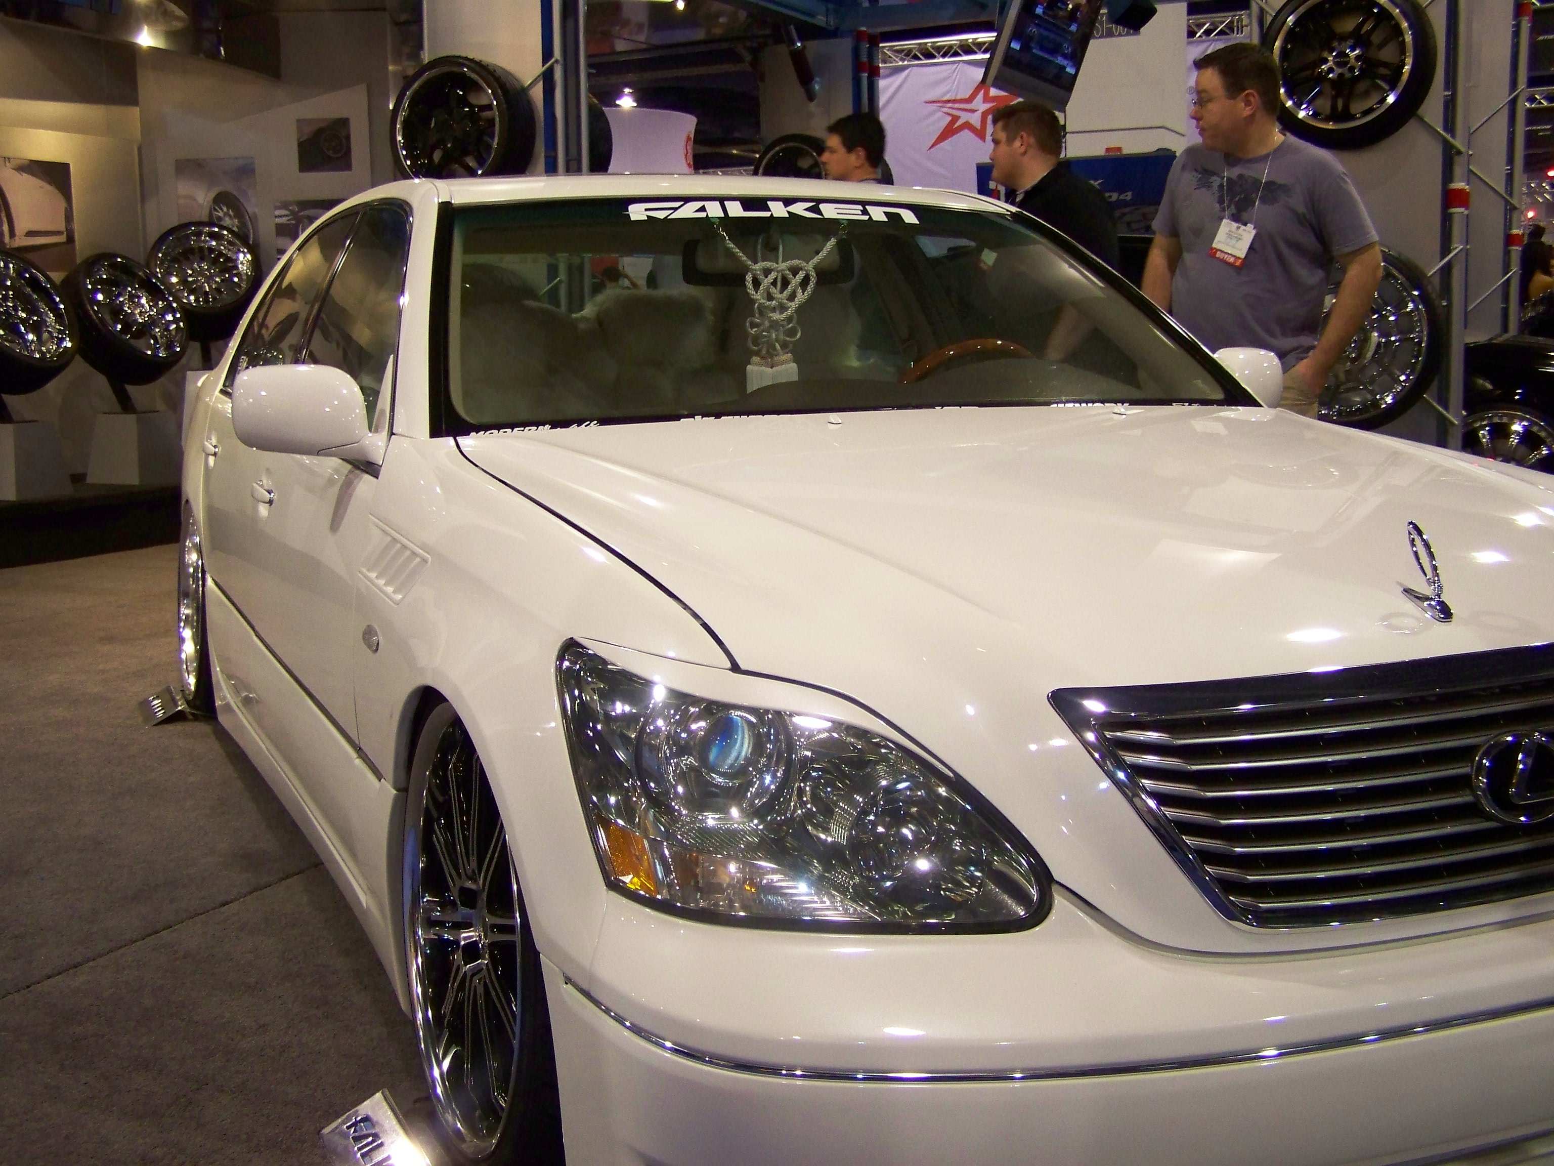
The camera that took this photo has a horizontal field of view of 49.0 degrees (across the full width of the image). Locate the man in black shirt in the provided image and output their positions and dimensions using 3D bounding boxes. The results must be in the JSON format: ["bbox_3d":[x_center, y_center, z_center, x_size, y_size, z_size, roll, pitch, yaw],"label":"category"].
[{"bbox_3d":[0.842,-0.585,5.187,0.380,1.730,0.510,-2,8,-11],"label":"man in black shirt"}]

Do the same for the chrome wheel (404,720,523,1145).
[{"bbox_3d":[-0.284,0.415,2.107,0.220,0.530,0.530,-4,9,-24],"label":"chrome wheel"}]

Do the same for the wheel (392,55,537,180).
[{"bbox_3d":[-1.461,-2.116,8.014,0.680,0.680,0.250,3,9,23],"label":"wheel"}]

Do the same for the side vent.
[{"bbox_3d":[-0.499,-0.029,2.265,0.035,0.100,0.310,-4,9,-24],"label":"side vent"}]

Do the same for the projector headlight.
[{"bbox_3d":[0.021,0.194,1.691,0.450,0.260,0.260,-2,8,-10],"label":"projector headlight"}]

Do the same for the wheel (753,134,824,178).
[{"bbox_3d":[0.185,-2.649,11.397,0.680,0.680,0.250,6,12,37],"label":"wheel"}]

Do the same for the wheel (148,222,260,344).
[{"bbox_3d":[-3.436,-1.810,10.206,0.680,0.680,0.260,-5,-25,-26],"label":"wheel"}]

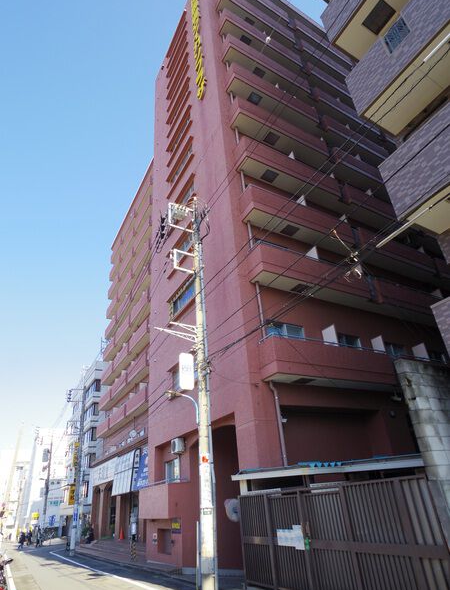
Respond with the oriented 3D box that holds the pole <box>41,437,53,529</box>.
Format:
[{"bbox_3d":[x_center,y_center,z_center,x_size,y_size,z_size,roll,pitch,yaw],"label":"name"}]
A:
[{"bbox_3d":[-16.292,17.660,33.495,0.320,8.770,0.320,12,-34,-27],"label":"pole"}]

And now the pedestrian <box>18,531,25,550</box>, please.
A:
[{"bbox_3d":[-21.412,25.833,38.364,0.450,1.600,0.420,-23,-34,29],"label":"pedestrian"}]

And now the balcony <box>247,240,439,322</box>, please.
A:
[{"bbox_3d":[5.692,-0.163,15.130,10.613,1.217,0.784,12,-34,-27],"label":"balcony"}]

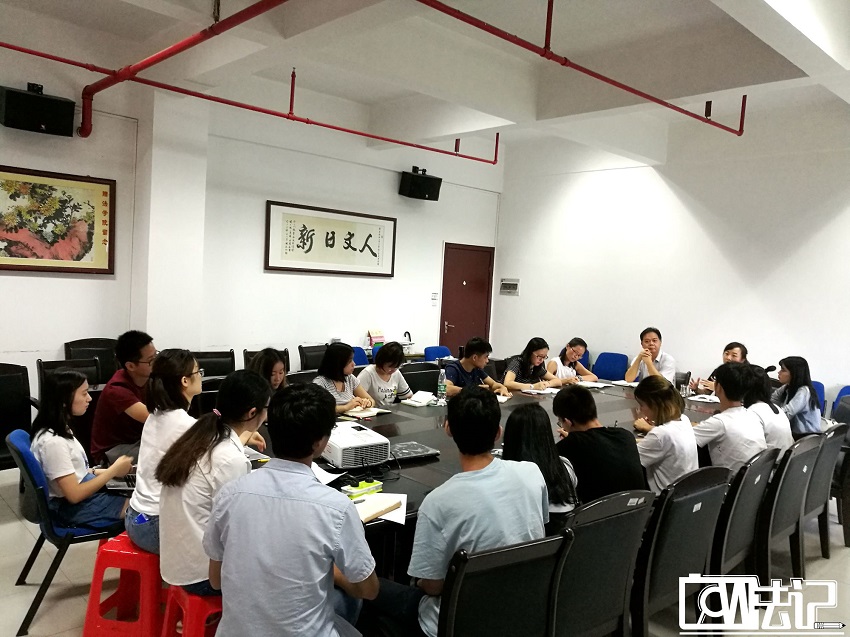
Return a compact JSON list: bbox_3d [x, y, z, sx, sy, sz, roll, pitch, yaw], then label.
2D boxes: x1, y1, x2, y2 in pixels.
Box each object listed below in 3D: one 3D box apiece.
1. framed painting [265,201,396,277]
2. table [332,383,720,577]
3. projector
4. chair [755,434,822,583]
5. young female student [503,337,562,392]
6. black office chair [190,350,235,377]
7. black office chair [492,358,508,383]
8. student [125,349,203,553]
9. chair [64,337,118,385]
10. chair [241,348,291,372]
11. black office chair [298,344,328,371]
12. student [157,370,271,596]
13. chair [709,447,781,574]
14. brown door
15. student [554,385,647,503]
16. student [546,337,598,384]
[{"bbox_3d":[-0.985,-0.842,7.364,1.729,0.715,0.045,0,6,-42],"label":"framed painting"},{"bbox_3d":[0.775,1.013,4.366,4.500,0.750,1.640,0,6,-43],"label":"table"},{"bbox_3d":[-0.377,0.627,3.285,0.280,0.110,0.360,1,5,-36],"label":"projector"},{"bbox_3d":[1.887,1.081,3.894,0.540,0.930,0.600,-1,6,-45],"label":"chair"},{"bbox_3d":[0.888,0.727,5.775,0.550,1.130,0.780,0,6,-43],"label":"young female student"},{"bbox_3d":[-1.698,0.721,5.434,0.520,0.870,0.580,0,6,-43],"label":"black office chair"},{"bbox_3d":[0.945,0.833,6.156,0.550,0.870,0.600,0,6,-43],"label":"black office chair"},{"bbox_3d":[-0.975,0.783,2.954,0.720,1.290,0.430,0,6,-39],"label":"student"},{"bbox_3d":[-2.781,0.629,5.692,0.570,0.880,0.600,0,6,-43],"label":"chair"},{"bbox_3d":[-1.302,0.721,5.773,0.520,0.870,0.580,1,5,-36],"label":"chair"},{"bbox_3d":[-0.943,0.718,6.640,0.580,0.870,0.520,8,6,42],"label":"black office chair"},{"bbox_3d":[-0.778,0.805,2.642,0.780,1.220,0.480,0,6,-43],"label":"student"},{"bbox_3d":[1.471,1.059,3.497,0.570,0.870,0.600,0,6,-43],"label":"chair"},{"bbox_3d":[0.535,0.048,8.895,0.960,2.058,0.090,0,6,-42],"label":"brown door"},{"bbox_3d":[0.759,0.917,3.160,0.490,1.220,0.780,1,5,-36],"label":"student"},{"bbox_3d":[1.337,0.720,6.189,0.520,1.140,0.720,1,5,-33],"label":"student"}]

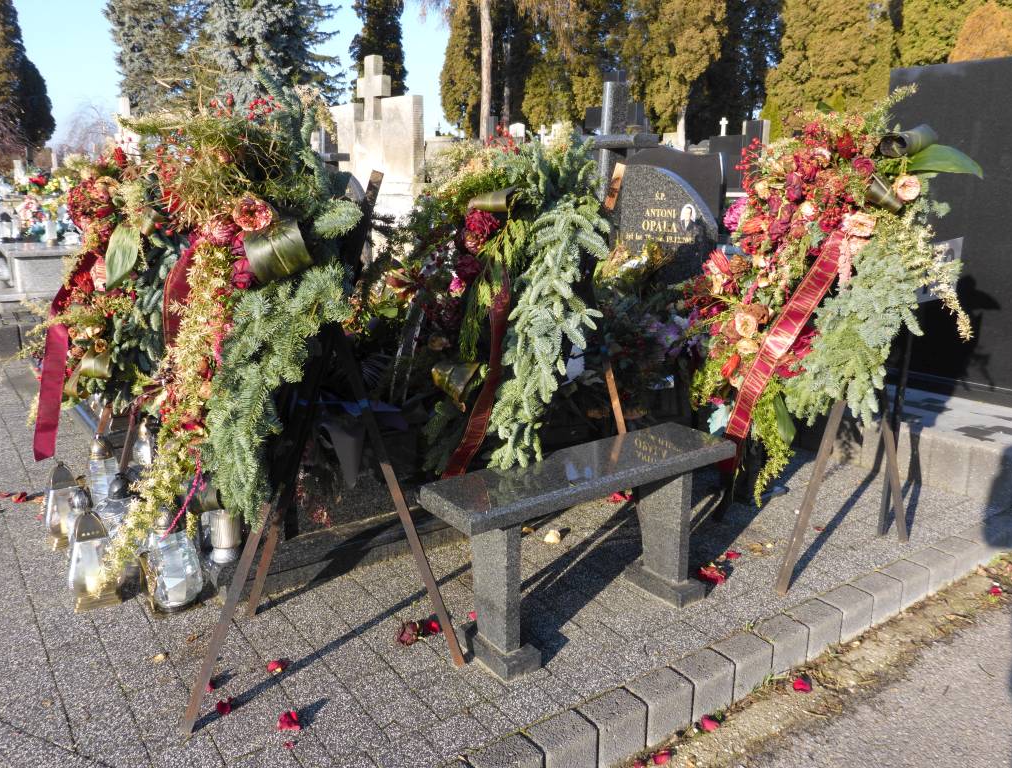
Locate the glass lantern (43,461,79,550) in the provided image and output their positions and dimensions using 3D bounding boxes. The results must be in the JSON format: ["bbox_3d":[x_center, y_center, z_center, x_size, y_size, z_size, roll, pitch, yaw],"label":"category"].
[{"bbox_3d":[-1.672,0.451,3.151,0.138,0.320,0.138,-7,15,-23],"label":"glass lantern"}]

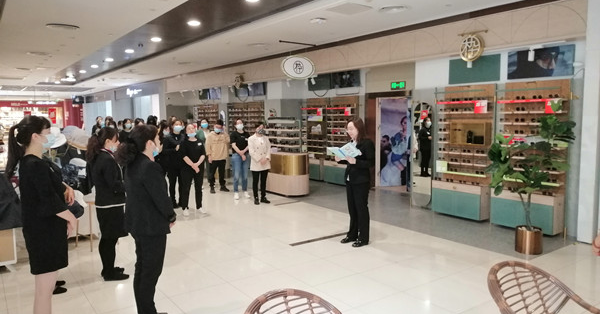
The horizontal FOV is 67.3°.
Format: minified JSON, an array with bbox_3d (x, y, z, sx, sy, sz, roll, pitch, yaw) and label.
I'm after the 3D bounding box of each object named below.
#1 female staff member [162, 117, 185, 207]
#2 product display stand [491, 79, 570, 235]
[{"bbox_3d":[-2.299,0.126,8.255,0.450,1.603,0.300,-3,6,-23],"label":"female staff member"},{"bbox_3d":[3.152,-0.005,6.216,0.330,2.050,0.920,-5,7,-35],"label":"product display stand"}]

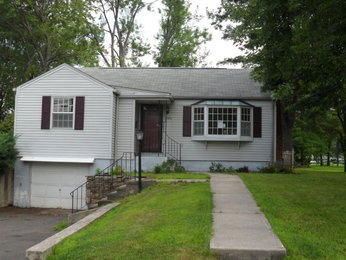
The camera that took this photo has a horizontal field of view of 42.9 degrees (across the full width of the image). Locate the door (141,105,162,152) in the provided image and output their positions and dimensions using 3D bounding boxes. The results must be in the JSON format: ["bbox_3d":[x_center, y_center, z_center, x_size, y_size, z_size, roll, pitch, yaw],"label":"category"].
[{"bbox_3d":[-0.916,-0.068,18.750,0.920,2.070,0.080,1,-4,5],"label":"door"}]

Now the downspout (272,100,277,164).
[{"bbox_3d":[4.276,0.084,18.450,0.100,2.680,0.090,1,-4,5],"label":"downspout"}]

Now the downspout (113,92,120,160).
[{"bbox_3d":[-2.223,-0.139,17.500,0.110,2.700,0.100,1,-4,5],"label":"downspout"}]

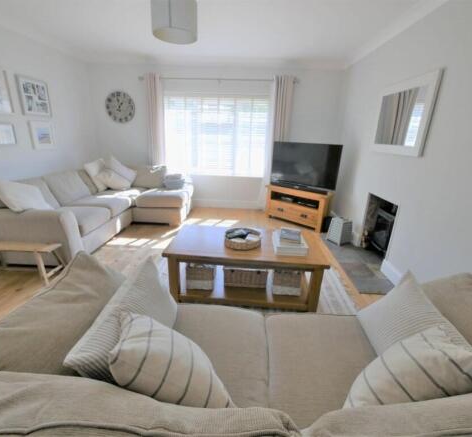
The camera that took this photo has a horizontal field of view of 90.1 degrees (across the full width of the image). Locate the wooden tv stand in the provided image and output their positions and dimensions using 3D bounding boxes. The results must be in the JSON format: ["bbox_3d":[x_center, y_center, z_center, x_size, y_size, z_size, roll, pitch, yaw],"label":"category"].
[{"bbox_3d":[1.042,-0.210,3.870,0.980,0.555,0.460,17,25,37],"label":"wooden tv stand"}]

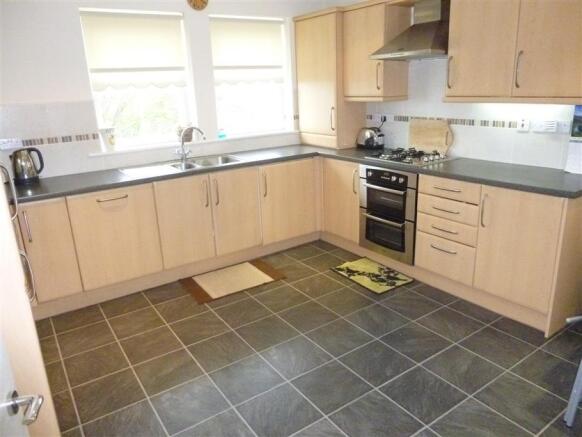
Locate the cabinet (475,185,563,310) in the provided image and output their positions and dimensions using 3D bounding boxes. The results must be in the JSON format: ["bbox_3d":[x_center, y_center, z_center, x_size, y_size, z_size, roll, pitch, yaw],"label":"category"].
[{"bbox_3d":[1.618,0.129,2.764,0.570,0.717,0.495,-13,20,-32],"label":"cabinet"}]

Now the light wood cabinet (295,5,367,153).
[{"bbox_3d":[0.429,-1.392,4.311,0.406,1.250,0.614,-13,20,-32],"label":"light wood cabinet"}]

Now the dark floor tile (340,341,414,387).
[{"bbox_3d":[0.489,0.821,2.388,0.322,0.010,0.322,-13,20,-32],"label":"dark floor tile"}]

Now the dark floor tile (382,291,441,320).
[{"bbox_3d":[0.854,0.618,2.991,0.326,0.010,0.322,-13,20,-32],"label":"dark floor tile"}]

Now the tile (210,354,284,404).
[{"bbox_3d":[-0.240,0.873,2.295,0.326,0.010,0.322,-13,20,-32],"label":"tile"}]

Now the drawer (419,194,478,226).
[{"bbox_3d":[1.294,-0.115,3.096,0.480,0.141,0.495,-13,20,-32],"label":"drawer"}]

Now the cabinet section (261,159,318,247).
[{"bbox_3d":[-0.153,-0.220,4.071,0.599,0.712,0.530,-13,20,-32],"label":"cabinet section"}]

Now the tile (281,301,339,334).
[{"bbox_3d":[0.122,0.682,2.914,0.322,0.010,0.322,-13,20,-32],"label":"tile"}]

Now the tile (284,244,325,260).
[{"bbox_3d":[0.131,0.335,4.025,0.326,0.010,0.322,-13,20,-32],"label":"tile"}]

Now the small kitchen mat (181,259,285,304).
[{"bbox_3d":[-0.489,0.504,3.517,0.759,0.012,0.532,-13,20,-30],"label":"small kitchen mat"}]

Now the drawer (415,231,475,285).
[{"bbox_3d":[1.263,0.246,3.152,0.380,0.287,0.499,-13,20,-32],"label":"drawer"}]

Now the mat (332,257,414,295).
[{"bbox_3d":[0.677,0.462,3.529,0.403,0.008,0.601,-12,19,-28],"label":"mat"}]

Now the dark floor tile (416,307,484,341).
[{"bbox_3d":[1.025,0.686,2.726,0.325,0.010,0.325,-13,20,-32],"label":"dark floor tile"}]

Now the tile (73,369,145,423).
[{"bbox_3d":[-0.968,0.936,2.236,0.322,0.010,0.322,-13,20,-32],"label":"tile"}]

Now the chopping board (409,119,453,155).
[{"bbox_3d":[1.185,-0.686,3.581,0.018,0.302,0.454,-2,14,-35],"label":"chopping board"}]

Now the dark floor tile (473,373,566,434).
[{"bbox_3d":[1.120,0.891,2.054,0.322,0.010,0.322,-13,20,-32],"label":"dark floor tile"}]

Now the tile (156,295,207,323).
[{"bbox_3d":[-0.789,0.658,3.086,0.325,0.010,0.325,-13,20,-32],"label":"tile"}]

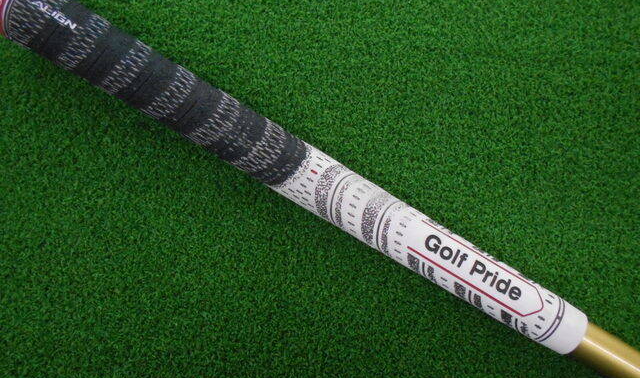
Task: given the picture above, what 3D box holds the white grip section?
[{"bbox_3d":[0.043,0.024,0.194,0.132,0.024,0.024,31,85,3],"label":"white grip section"}]

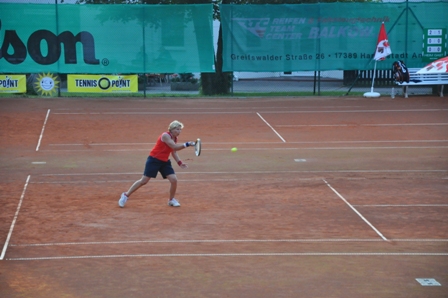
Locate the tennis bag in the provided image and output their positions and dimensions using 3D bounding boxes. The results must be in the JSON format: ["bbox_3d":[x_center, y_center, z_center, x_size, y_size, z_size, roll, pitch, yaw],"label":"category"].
[{"bbox_3d":[5.131,-2.234,56.500,0.460,0.620,0.340,-1,6,-4],"label":"tennis bag"}]

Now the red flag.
[{"bbox_3d":[4.621,-3.128,56.700,0.500,1.070,0.320,-1,6,-4],"label":"red flag"}]

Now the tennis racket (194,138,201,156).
[{"bbox_3d":[-0.442,-0.045,31.720,0.035,0.270,0.685,5,6,-13],"label":"tennis racket"}]

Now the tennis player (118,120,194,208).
[{"bbox_3d":[-1.112,0.247,32.170,1.100,1.430,0.660,2,6,18],"label":"tennis player"}]

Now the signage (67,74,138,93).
[{"bbox_3d":[-3.526,-1.900,56.800,2.050,0.510,0.020,-1,6,-4],"label":"signage"}]

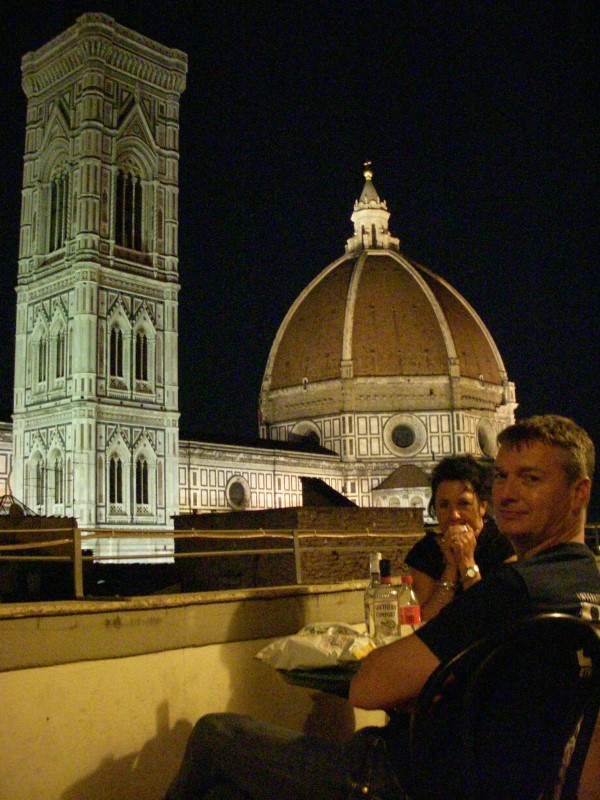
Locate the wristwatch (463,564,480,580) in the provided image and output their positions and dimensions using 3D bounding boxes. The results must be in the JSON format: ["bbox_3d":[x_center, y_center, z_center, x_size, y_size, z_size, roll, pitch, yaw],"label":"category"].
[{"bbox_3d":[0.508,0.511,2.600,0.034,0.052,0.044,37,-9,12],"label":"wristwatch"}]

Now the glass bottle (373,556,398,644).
[{"bbox_3d":[0.246,0.587,2.448,0.083,0.279,0.066,-2,-9,5],"label":"glass bottle"}]

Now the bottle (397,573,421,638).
[{"bbox_3d":[0.312,0.617,2.492,0.068,0.231,0.068,-2,-9,7],"label":"bottle"}]

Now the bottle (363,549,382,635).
[{"bbox_3d":[0.223,0.592,2.537,0.070,0.298,0.070,-2,-9,5],"label":"bottle"}]

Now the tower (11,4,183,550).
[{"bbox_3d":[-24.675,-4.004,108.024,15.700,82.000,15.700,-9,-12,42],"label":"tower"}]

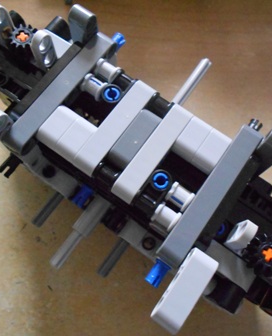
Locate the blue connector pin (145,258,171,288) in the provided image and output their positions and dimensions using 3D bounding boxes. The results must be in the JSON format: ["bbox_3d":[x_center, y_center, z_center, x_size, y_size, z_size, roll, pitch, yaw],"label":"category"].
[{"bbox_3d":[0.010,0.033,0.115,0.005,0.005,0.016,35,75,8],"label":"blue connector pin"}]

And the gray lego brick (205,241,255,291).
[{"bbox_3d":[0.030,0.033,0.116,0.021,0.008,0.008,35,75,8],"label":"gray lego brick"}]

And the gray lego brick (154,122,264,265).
[{"bbox_3d":[0.026,0.008,0.115,0.008,0.008,0.056,35,75,8],"label":"gray lego brick"}]

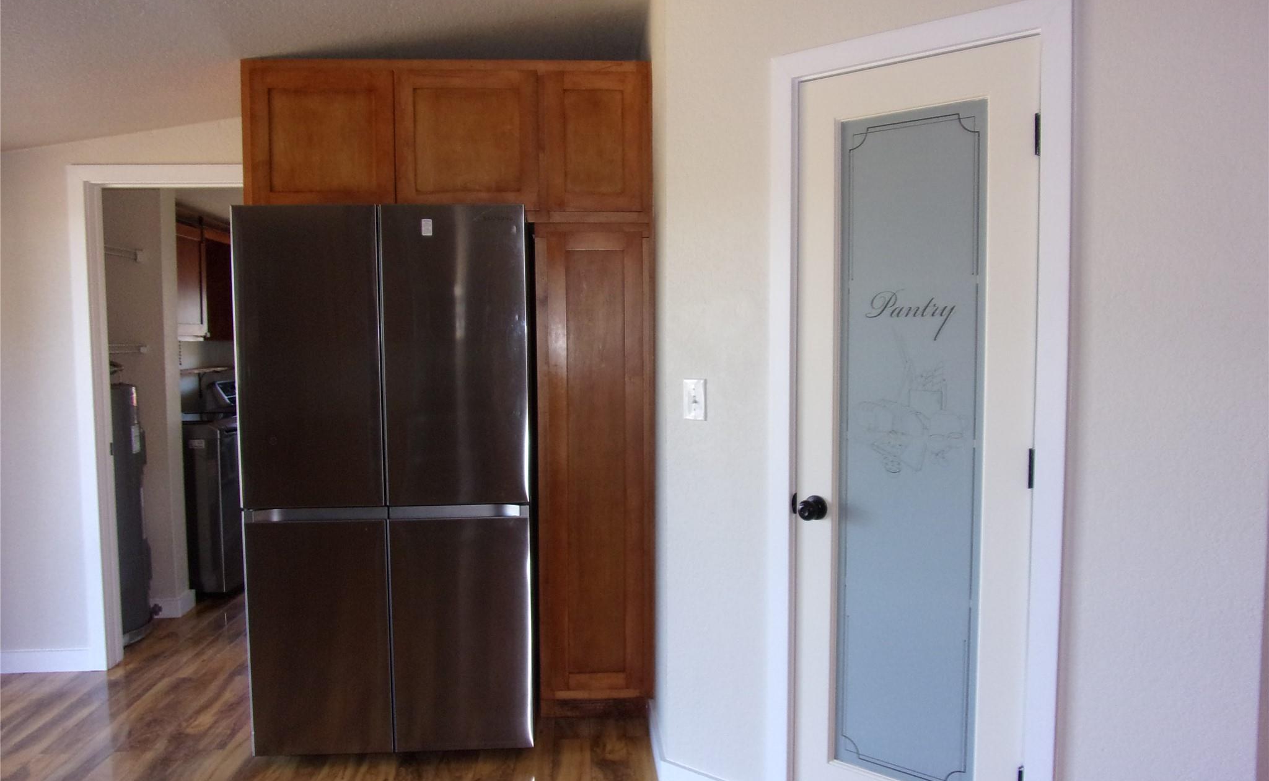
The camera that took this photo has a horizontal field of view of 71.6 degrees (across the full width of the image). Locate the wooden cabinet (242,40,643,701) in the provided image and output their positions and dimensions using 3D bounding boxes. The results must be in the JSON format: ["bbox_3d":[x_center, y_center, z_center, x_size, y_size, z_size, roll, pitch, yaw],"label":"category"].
[{"bbox_3d":[-0.628,0.024,3.323,1.370,2.308,0.610,-1,4,-2],"label":"wooden cabinet"}]

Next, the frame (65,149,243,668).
[{"bbox_3d":[-1.814,0.125,3.675,0.919,2.078,0.115,-1,4,-2],"label":"frame"}]

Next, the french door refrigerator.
[{"bbox_3d":[-0.801,0.290,3.209,0.904,1.794,0.800,-1,4,-2],"label":"french door refrigerator"}]

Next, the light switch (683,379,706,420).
[{"bbox_3d":[0.174,0.027,2.548,0.073,0.116,0.014,2,5,37],"label":"light switch"}]

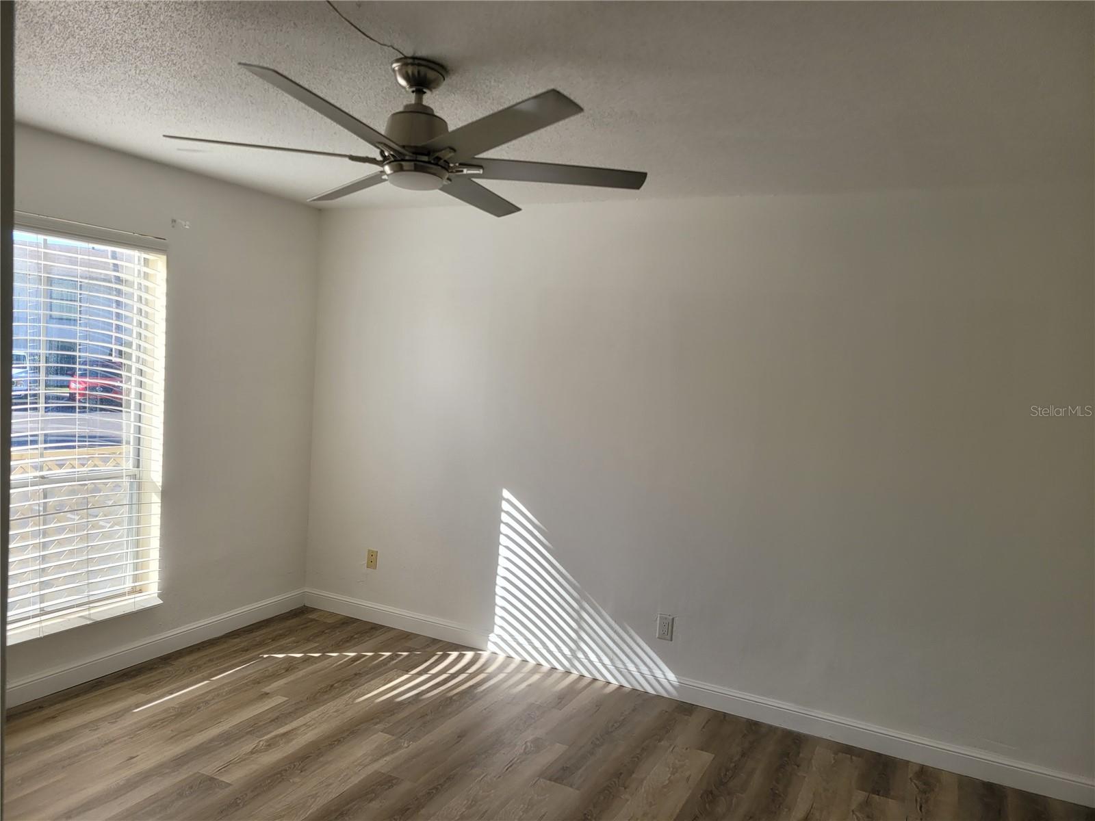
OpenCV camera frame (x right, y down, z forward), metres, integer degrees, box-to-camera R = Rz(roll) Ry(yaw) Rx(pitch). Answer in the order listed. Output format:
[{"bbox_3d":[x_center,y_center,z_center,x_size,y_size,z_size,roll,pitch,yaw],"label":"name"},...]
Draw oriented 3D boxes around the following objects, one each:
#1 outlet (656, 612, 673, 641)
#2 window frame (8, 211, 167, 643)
[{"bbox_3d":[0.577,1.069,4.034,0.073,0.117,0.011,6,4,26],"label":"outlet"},{"bbox_3d":[-2.114,0.068,3.672,0.070,1.770,0.920,6,4,26],"label":"window frame"}]

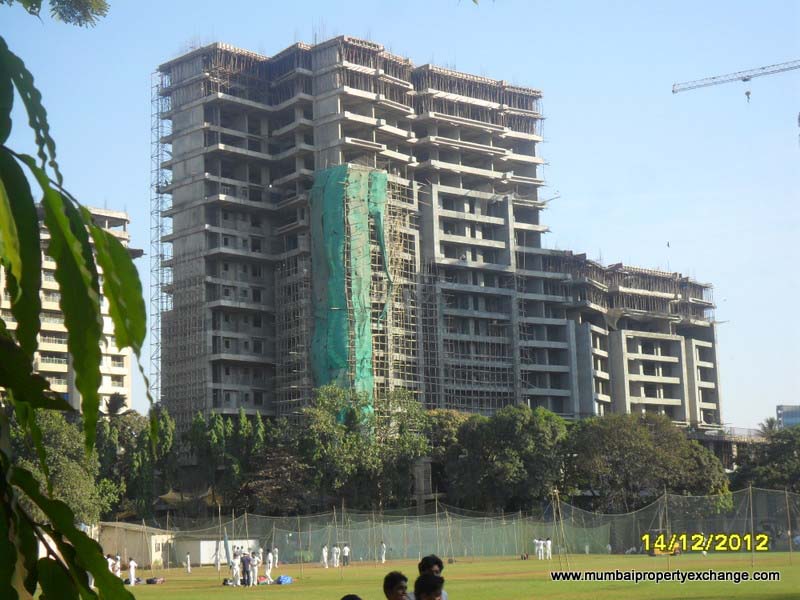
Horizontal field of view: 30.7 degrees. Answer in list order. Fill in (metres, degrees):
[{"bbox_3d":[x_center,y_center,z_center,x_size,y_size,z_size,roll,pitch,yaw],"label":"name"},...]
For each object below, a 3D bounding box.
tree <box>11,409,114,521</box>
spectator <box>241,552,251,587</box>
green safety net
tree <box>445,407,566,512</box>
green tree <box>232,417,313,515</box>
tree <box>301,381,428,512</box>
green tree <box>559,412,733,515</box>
[{"bbox_3d":[-29.243,16.685,126.141,9.035,14.247,9.000,-2,-9,0],"label":"tree"},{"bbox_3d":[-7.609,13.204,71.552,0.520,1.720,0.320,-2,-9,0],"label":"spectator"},{"bbox_3d":[-5.534,-0.315,160.725,5.900,28.460,6.400,5,-12,-37],"label":"green safety net"},{"bbox_3d":[9.668,16.416,132.033,11.092,13.894,10.500,-2,-9,0],"label":"tree"},{"bbox_3d":[-11.683,17.592,133.994,7.383,13.748,7.500,-2,-9,0],"label":"green tree"},{"bbox_3d":[-3.314,16.079,135.207,12.107,16.525,11.000,-2,-9,0],"label":"tree"},{"bbox_3d":[21.855,16.281,128.941,14.734,12.276,12.000,-2,-9,0],"label":"green tree"}]

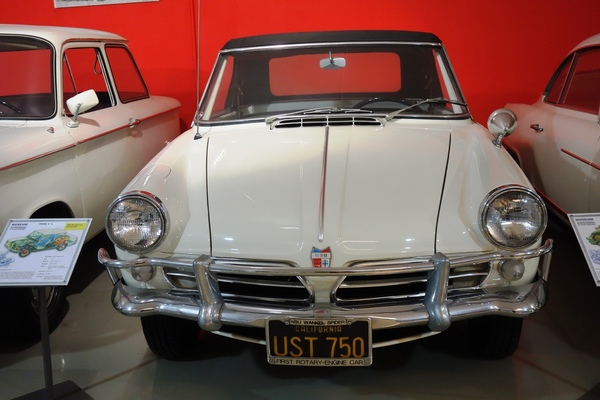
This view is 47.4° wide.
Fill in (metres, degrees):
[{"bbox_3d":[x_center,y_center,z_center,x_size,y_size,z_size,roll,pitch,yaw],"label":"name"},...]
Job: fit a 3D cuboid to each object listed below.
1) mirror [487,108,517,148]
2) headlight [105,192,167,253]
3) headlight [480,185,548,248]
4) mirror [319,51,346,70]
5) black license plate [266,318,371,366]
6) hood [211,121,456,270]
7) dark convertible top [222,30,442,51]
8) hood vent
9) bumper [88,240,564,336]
[{"bbox_3d":[0.835,-0.303,2.850,0.125,0.165,0.090,-2,12,-1],"label":"mirror"},{"bbox_3d":[-0.533,0.069,2.269,0.212,0.208,0.110,-1,12,5],"label":"headlight"},{"bbox_3d":[0.674,0.049,2.174,0.212,0.208,0.110,-1,12,5],"label":"headlight"},{"bbox_3d":[0.170,-0.723,3.589,0.145,0.100,0.055,1,12,13],"label":"mirror"},{"bbox_3d":[0.058,0.427,2.054,0.314,0.158,0.025,-1,12,5],"label":"black license plate"},{"bbox_3d":[0.098,-0.072,2.566,1.090,0.340,1.100,-1,12,5],"label":"hood"},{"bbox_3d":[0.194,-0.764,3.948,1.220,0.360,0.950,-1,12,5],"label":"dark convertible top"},{"bbox_3d":[0.126,-0.357,3.117,0.520,0.060,0.130,-1,12,5],"label":"hood vent"},{"bbox_3d":[0.063,0.259,2.147,1.490,0.260,0.340,-1,12,5],"label":"bumper"}]

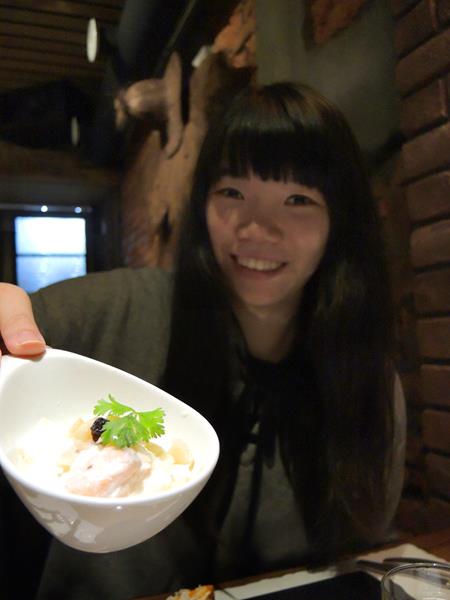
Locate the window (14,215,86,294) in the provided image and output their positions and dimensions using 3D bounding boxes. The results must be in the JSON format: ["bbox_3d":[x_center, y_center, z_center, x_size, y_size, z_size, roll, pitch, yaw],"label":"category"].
[{"bbox_3d":[-1.788,-0.417,5.000,0.720,0.880,0.080,-1,-4,-21],"label":"window"}]

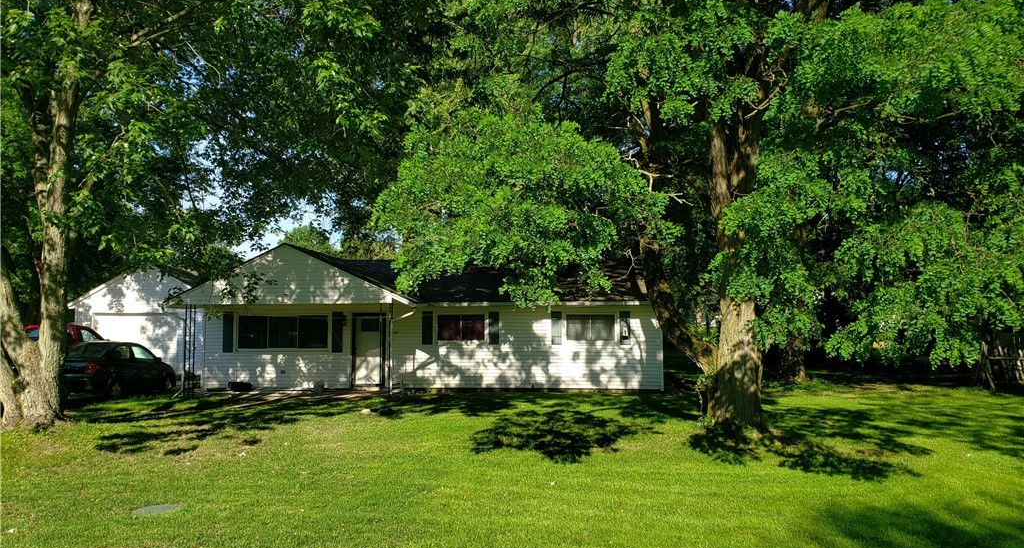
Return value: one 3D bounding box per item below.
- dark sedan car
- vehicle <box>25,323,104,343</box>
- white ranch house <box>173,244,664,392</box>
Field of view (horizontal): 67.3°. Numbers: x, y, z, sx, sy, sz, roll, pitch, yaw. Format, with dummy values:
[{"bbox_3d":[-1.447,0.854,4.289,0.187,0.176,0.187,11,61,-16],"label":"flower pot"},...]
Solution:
[{"bbox_3d":[-10.600,2.516,20.270,1.770,1.450,4.600,0,-4,3],"label":"dark sedan car"},{"bbox_3d":[-13.900,2.497,23.079,2.000,1.880,5.400,0,-4,3],"label":"vehicle"},{"bbox_3d":[-2.233,1.516,24.257,13.700,4.010,8.850,0,-4,4],"label":"white ranch house"}]

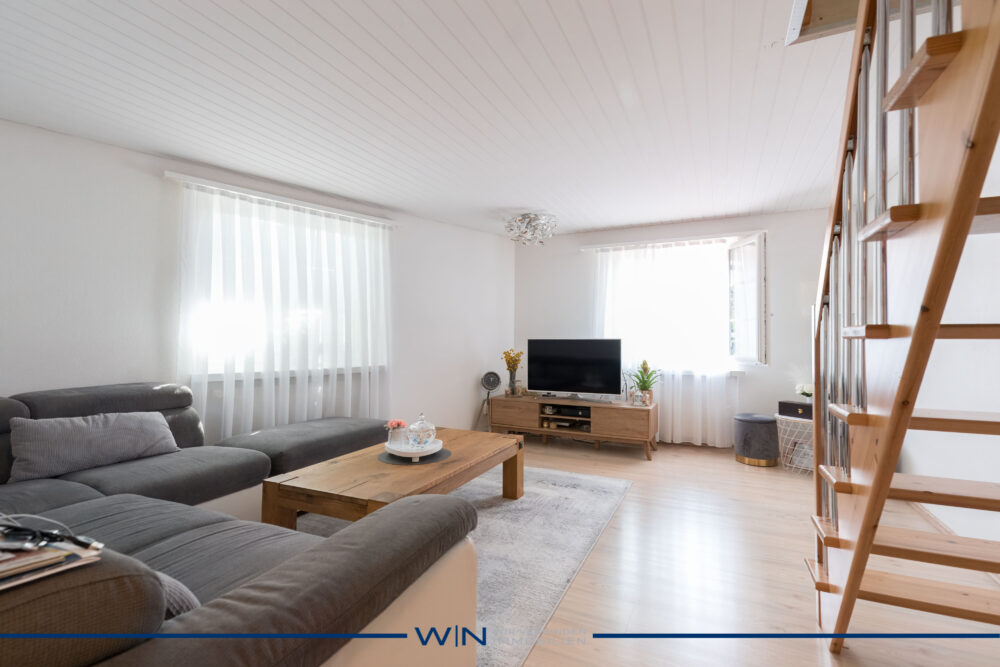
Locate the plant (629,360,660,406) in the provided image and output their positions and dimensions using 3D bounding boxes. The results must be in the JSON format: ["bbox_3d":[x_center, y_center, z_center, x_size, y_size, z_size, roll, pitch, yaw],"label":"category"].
[{"bbox_3d":[1.471,0.501,4.525,0.279,0.452,0.260,0,-1,27],"label":"plant"}]

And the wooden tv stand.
[{"bbox_3d":[0.757,0.972,4.787,1.713,0.487,0.423,0,-1,27],"label":"wooden tv stand"}]

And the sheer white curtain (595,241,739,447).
[{"bbox_3d":[1.804,0.100,4.945,1.497,2.190,0.125,0,-1,22],"label":"sheer white curtain"}]

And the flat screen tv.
[{"bbox_3d":[0.801,0.356,4.875,1.026,0.585,0.082,0,-1,19],"label":"flat screen tv"}]

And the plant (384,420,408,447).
[{"bbox_3d":[-0.625,0.596,2.692,0.140,0.163,0.130,0,0,-11],"label":"plant"}]

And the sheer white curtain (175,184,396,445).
[{"bbox_3d":[-1.717,0.022,3.814,1.704,2.249,0.125,1,-1,-43],"label":"sheer white curtain"}]

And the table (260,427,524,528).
[{"bbox_3d":[-0.490,0.950,2.696,0.762,0.444,1.517,0,-1,25],"label":"table"}]

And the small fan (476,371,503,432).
[{"bbox_3d":[-0.126,0.790,4.874,0.360,0.766,0.330,0,0,-6],"label":"small fan"}]

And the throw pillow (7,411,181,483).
[{"bbox_3d":[-2.270,0.614,2.509,0.144,0.332,0.702,-25,-12,26],"label":"throw pillow"}]

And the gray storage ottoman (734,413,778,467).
[{"bbox_3d":[2.340,0.965,4.063,0.347,0.406,0.347,0,0,26],"label":"gray storage ottoman"}]

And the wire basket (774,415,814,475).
[{"bbox_3d":[2.750,0.980,3.990,0.471,0.463,0.471,0,-1,25],"label":"wire basket"}]

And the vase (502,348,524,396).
[{"bbox_3d":[0.153,0.444,5.036,0.240,0.547,0.240,0,0,0],"label":"vase"}]

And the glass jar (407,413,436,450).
[{"bbox_3d":[-0.472,0.572,2.670,0.165,0.211,0.165,0,0,-11],"label":"glass jar"}]

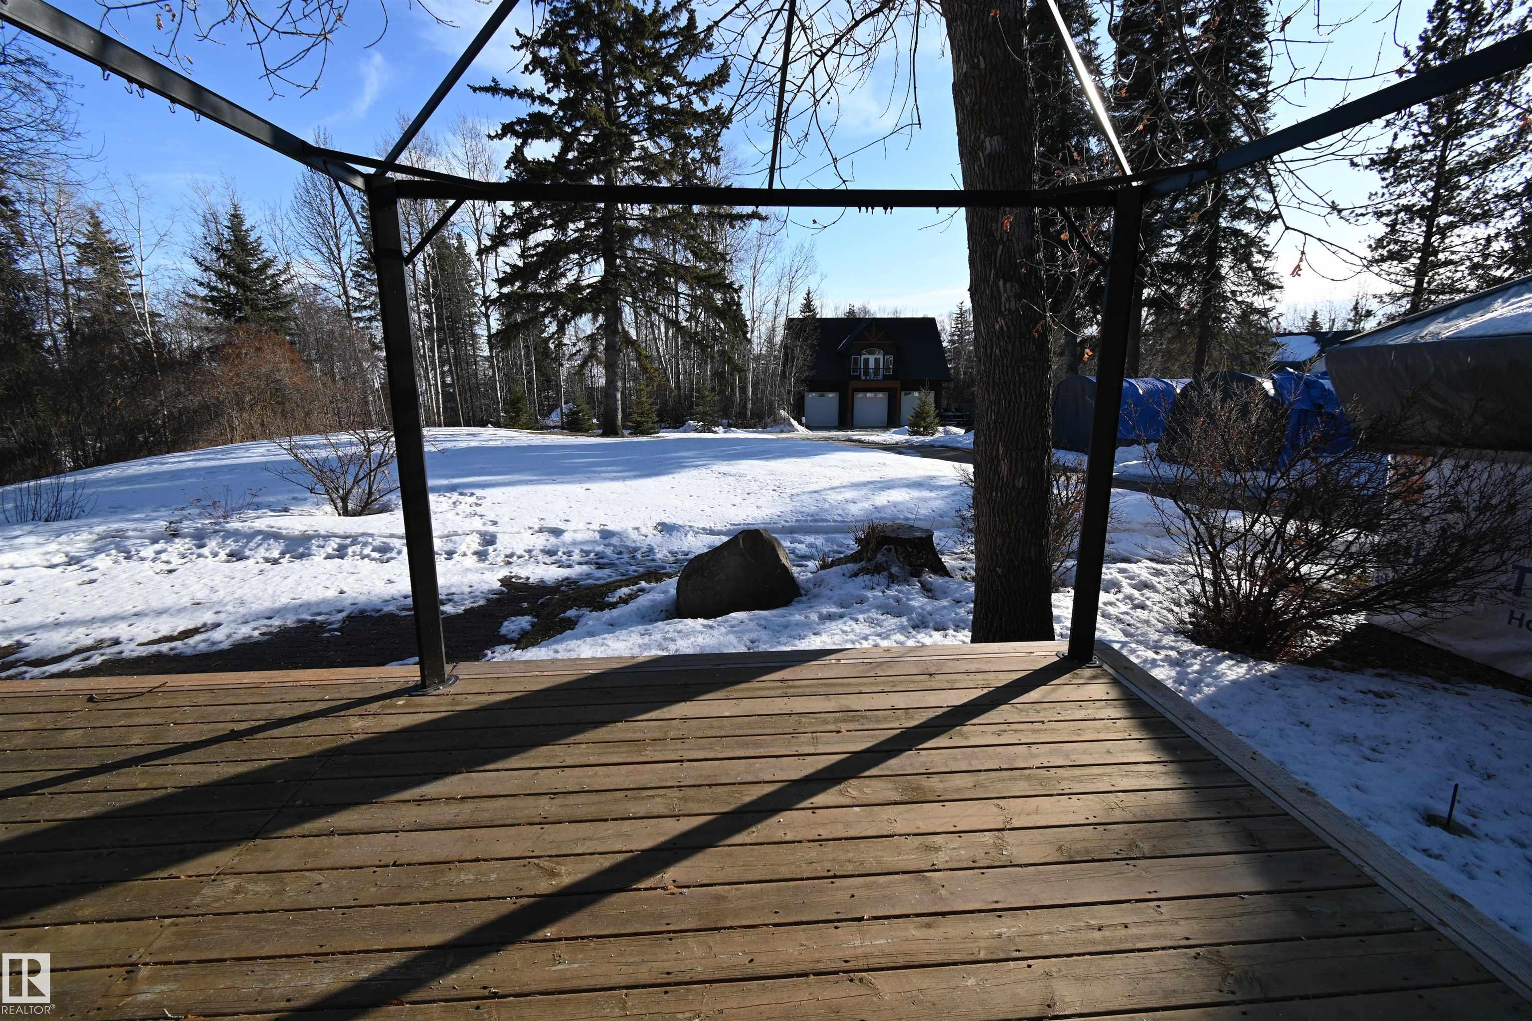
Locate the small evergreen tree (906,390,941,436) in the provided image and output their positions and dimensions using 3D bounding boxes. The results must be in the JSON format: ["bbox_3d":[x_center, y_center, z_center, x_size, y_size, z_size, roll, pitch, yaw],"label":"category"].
[{"bbox_3d":[8.993,-5.577,36.608,1.991,2.535,2.000,0,11,0],"label":"small evergreen tree"}]

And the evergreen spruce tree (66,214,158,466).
[{"bbox_3d":[-20.337,-5.235,19.874,2.498,7.759,2.500,-11,16,-44],"label":"evergreen spruce tree"}]

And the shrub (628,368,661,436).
[{"bbox_3d":[-5.353,-4.682,28.129,1.477,2.812,1.500,0,11,0],"label":"shrub"}]

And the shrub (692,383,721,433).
[{"bbox_3d":[-2.871,-4.959,30.621,1.435,2.440,1.450,0,11,0],"label":"shrub"}]

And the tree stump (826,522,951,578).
[{"bbox_3d":[1.121,0.320,5.822,1.137,0.431,0.950,0,11,0],"label":"tree stump"}]

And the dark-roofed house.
[{"bbox_3d":[8.544,-12.415,56.969,13.097,9.158,11.000,0,11,0],"label":"dark-roofed house"}]

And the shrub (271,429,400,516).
[{"bbox_3d":[-5.300,-0.457,7.864,1.487,1.085,1.400,-7,13,-33],"label":"shrub"}]

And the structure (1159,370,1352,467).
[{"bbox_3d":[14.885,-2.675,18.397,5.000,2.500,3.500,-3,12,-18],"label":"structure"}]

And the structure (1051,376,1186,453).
[{"bbox_3d":[13.209,-3.267,22.008,5.400,2.550,3.300,-3,12,-15],"label":"structure"}]

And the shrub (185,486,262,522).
[{"bbox_3d":[-6.485,-0.070,7.635,0.763,0.437,0.700,-9,15,-40],"label":"shrub"}]

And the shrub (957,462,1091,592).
[{"bbox_3d":[2.348,0.082,5.723,1.172,1.070,1.100,5,12,22],"label":"shrub"}]

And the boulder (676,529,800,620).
[{"bbox_3d":[-0.222,0.465,5.036,0.984,0.662,0.750,0,11,0],"label":"boulder"}]

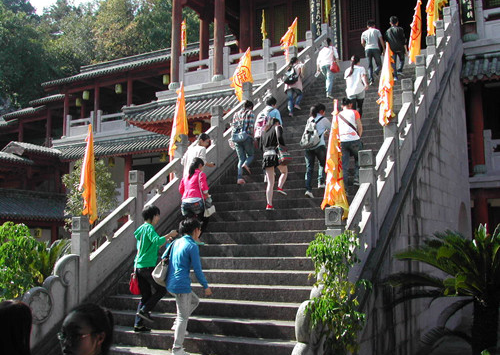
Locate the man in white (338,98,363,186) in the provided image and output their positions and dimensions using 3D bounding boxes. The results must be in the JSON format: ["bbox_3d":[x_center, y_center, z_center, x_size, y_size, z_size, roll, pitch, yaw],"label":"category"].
[{"bbox_3d":[1.720,-0.559,9.300,0.480,1.620,0.420,-2,-6,22],"label":"man in white"}]

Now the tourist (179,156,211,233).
[{"bbox_3d":[-0.807,0.457,8.053,0.460,1.530,0.450,-4,-9,26],"label":"tourist"}]

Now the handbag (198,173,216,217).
[{"bbox_3d":[-0.645,0.258,8.330,0.180,0.660,0.240,-5,-9,30],"label":"handbag"}]

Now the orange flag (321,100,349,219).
[{"bbox_3d":[0.924,-0.202,6.000,0.280,1.280,0.200,-5,-9,30],"label":"orange flag"}]

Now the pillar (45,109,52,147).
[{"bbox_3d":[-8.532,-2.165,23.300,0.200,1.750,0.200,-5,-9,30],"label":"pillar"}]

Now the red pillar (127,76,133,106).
[{"bbox_3d":[-5.439,-3.360,24.918,0.210,2.346,0.210,-4,-9,29],"label":"red pillar"}]

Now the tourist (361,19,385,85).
[{"bbox_3d":[3.077,-3.102,13.732,0.540,1.690,0.430,-4,-8,25],"label":"tourist"}]

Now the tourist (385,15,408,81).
[{"bbox_3d":[3.598,-3.127,13.437,0.530,1.660,0.430,-4,-8,25],"label":"tourist"}]

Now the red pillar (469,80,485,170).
[{"bbox_3d":[5.904,-1.294,14.183,0.280,2.452,0.280,-4,-9,29],"label":"red pillar"}]

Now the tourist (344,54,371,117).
[{"bbox_3d":[2.192,-1.738,11.191,0.480,1.520,0.420,-4,-9,27],"label":"tourist"}]

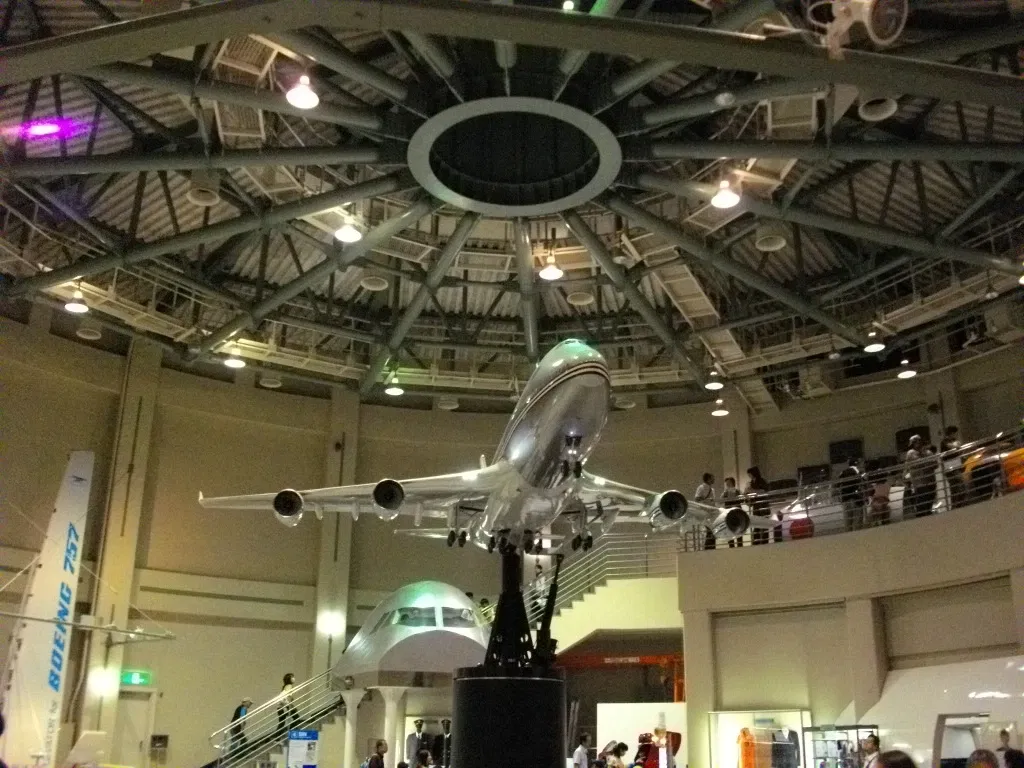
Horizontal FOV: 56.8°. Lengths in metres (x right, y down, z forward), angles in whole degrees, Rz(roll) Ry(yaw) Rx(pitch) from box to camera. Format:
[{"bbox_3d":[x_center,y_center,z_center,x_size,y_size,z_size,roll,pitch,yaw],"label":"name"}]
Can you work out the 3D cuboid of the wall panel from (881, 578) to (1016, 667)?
[{"bbox_3d":[7.607,4.147,16.459,0.120,1.300,3.000,9,-21,-22],"label":"wall panel"}]

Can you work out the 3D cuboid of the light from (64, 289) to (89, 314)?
[{"bbox_3d":[-8.996,-1.738,19.641,0.500,0.360,0.500,10,-22,-25],"label":"light"}]

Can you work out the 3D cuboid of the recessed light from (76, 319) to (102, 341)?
[{"bbox_3d":[-10.795,-1.380,24.208,0.665,0.300,0.665,9,-21,-24],"label":"recessed light"}]

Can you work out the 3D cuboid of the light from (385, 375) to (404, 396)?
[{"bbox_3d":[-3.349,0.016,27.181,0.530,0.420,0.530,3,-19,-7],"label":"light"}]

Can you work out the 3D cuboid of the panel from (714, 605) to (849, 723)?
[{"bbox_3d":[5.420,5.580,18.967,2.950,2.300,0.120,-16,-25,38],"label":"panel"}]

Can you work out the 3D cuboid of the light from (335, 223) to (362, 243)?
[{"bbox_3d":[-3.564,-3.387,20.700,0.530,0.360,0.530,4,-19,-10],"label":"light"}]

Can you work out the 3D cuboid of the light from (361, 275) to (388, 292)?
[{"bbox_3d":[-2.896,-2.182,19.975,0.590,0.160,0.590,4,-20,-9],"label":"light"}]

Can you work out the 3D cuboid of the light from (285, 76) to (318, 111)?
[{"bbox_3d":[-3.532,-5.005,16.030,0.530,0.400,0.530,5,-19,-14],"label":"light"}]

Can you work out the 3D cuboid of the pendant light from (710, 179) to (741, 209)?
[{"bbox_3d":[3.574,-3.250,15.882,0.500,0.360,0.500,-4,-20,13],"label":"pendant light"}]

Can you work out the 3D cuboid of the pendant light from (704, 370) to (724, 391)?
[{"bbox_3d":[5.689,-0.128,26.654,0.530,0.420,0.530,-4,-19,12],"label":"pendant light"}]

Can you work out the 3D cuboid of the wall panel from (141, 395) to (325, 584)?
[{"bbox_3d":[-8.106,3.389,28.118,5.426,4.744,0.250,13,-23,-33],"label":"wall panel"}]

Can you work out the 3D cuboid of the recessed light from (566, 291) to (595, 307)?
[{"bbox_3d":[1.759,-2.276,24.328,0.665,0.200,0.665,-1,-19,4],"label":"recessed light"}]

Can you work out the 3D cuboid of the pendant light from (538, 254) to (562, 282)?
[{"bbox_3d":[0.782,-2.330,18.658,0.500,0.360,0.500,0,-20,2],"label":"pendant light"}]

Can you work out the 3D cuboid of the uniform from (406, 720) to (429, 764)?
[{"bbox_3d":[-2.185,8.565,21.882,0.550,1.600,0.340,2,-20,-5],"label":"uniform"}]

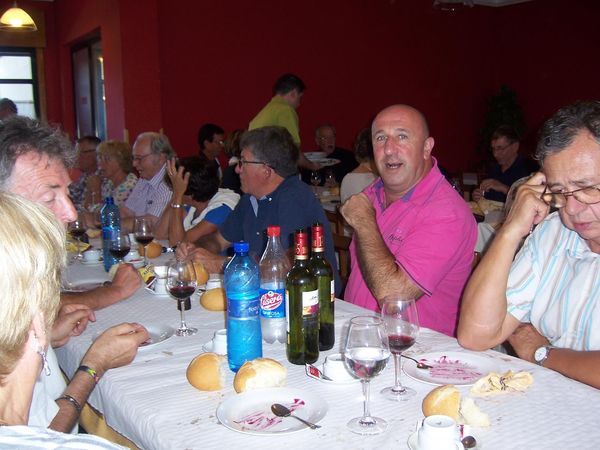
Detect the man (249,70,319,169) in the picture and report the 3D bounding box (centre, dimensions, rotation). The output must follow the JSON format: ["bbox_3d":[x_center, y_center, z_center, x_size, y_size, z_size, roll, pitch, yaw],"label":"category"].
[{"bbox_3d":[-0.120,-0.215,4.405,0.580,1.660,0.520,-5,9,-25],"label":"man"}]

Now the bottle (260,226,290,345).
[{"bbox_3d":[-0.065,0.146,1.536,0.078,0.280,0.078,-1,8,0],"label":"bottle"}]

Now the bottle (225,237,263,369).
[{"bbox_3d":[-0.129,0.185,1.442,0.084,0.295,0.084,-3,9,-17],"label":"bottle"}]

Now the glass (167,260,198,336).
[{"bbox_3d":[-0.318,0.199,1.702,0.085,0.198,0.085,-1,8,0],"label":"glass"}]

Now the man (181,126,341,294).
[{"bbox_3d":[-0.138,0.307,2.300,0.680,1.300,0.520,-3,8,-14],"label":"man"}]

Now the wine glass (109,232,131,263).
[{"bbox_3d":[-0.671,0.112,2.340,0.083,0.196,0.083,-1,8,0],"label":"wine glass"}]

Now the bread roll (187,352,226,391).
[{"bbox_3d":[-0.206,0.312,1.361,0.080,0.068,0.080,1,8,11],"label":"bread roll"}]

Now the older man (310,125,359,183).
[{"bbox_3d":[0.251,-0.179,5.500,0.520,1.360,0.650,1,8,9],"label":"older man"}]

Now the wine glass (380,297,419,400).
[{"bbox_3d":[0.194,0.239,1.208,0.075,0.187,0.075,-1,8,0],"label":"wine glass"}]

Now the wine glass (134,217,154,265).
[{"bbox_3d":[-0.597,0.070,2.408,0.075,0.186,0.075,-1,8,0],"label":"wine glass"}]

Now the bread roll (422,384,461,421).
[{"bbox_3d":[0.252,0.318,1.110,0.072,0.058,0.075,-1,8,0],"label":"bread roll"}]

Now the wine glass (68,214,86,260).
[{"bbox_3d":[-0.984,0.053,2.773,0.083,0.196,0.083,-1,8,0],"label":"wine glass"}]

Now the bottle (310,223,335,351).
[{"bbox_3d":[0.049,0.155,1.574,0.075,0.314,0.075,-1,8,0],"label":"bottle"}]

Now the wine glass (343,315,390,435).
[{"bbox_3d":[0.123,0.273,1.145,0.087,0.201,0.087,-1,8,0],"label":"wine glass"}]

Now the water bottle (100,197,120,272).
[{"bbox_3d":[-0.758,0.037,2.503,0.084,0.300,0.084,-1,8,0],"label":"water bottle"}]

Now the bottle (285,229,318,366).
[{"bbox_3d":[0.006,0.159,1.397,0.075,0.294,0.075,-1,8,0],"label":"bottle"}]

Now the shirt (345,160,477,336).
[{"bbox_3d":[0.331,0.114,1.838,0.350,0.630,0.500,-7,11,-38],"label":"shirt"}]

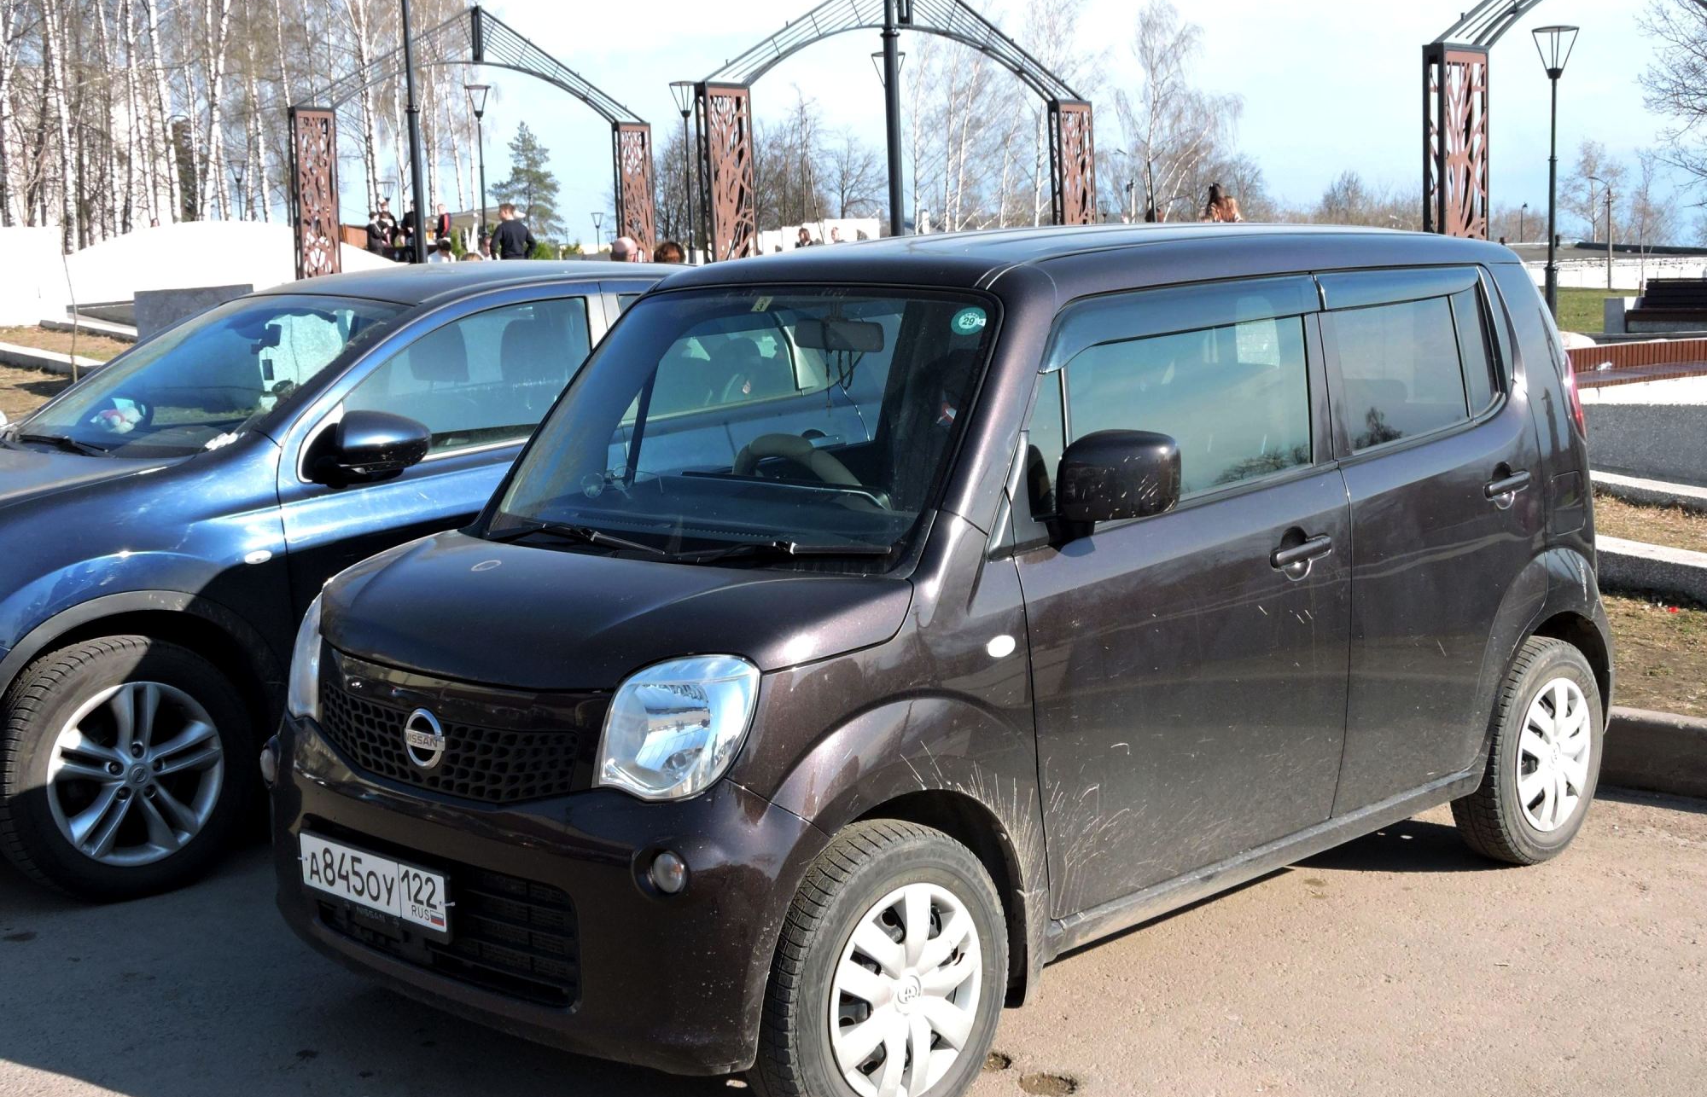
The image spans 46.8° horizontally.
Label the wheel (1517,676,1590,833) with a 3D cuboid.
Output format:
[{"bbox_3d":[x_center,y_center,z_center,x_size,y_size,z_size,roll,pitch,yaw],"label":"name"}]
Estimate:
[{"bbox_3d":[1.816,0.540,5.191,0.395,0.395,0.080,-9,10,-44],"label":"wheel"}]

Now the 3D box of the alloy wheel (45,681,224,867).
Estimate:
[{"bbox_3d":[-1.841,0.562,4.994,0.180,0.465,0.465,4,9,44],"label":"alloy wheel"}]

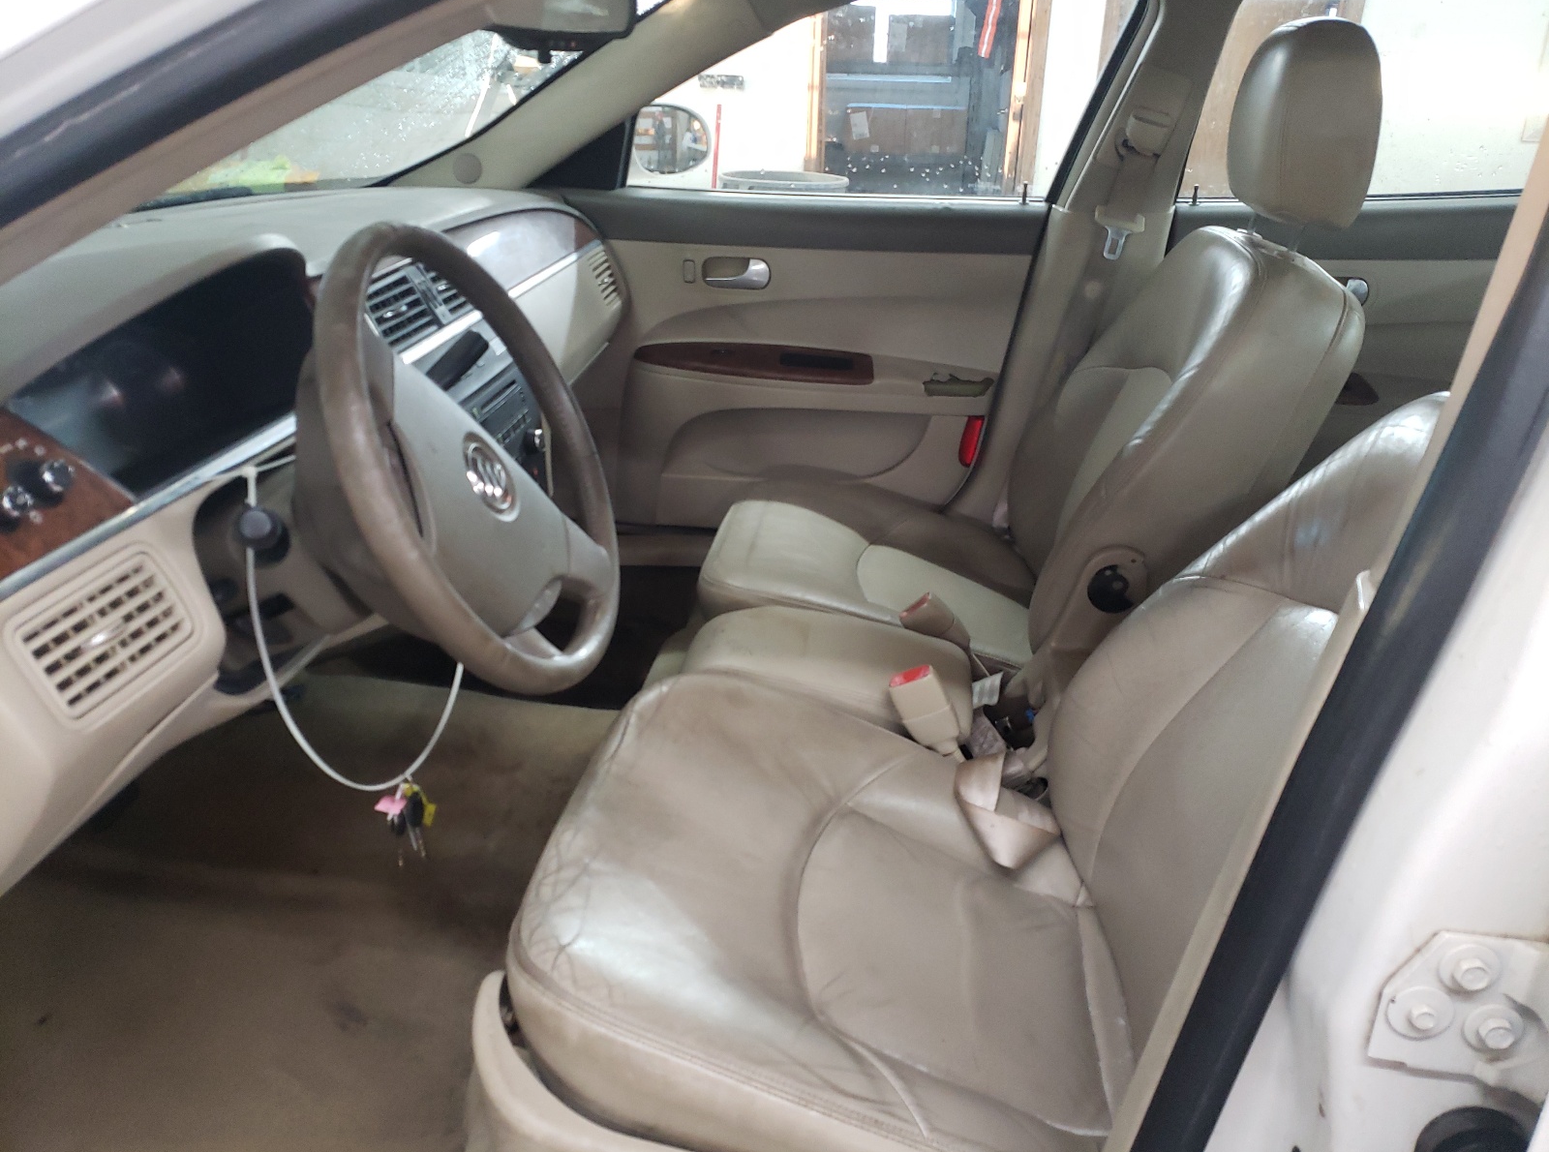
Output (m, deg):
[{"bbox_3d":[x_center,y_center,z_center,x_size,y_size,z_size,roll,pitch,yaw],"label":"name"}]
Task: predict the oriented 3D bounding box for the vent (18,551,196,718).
[{"bbox_3d":[-0.449,0.040,0.773,0.030,0.070,0.127,-14,21,15],"label":"vent"}]

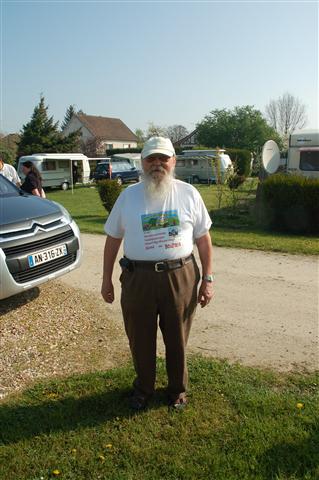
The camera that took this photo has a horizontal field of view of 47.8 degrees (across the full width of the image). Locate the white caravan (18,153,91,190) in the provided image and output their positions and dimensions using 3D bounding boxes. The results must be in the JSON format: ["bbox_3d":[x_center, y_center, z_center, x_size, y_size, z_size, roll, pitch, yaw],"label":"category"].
[{"bbox_3d":[-6.893,-4.581,24.072,2.050,2.320,4.500,10,15,39],"label":"white caravan"}]

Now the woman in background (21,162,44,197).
[{"bbox_3d":[-2.312,-0.573,6.520,0.420,1.640,0.480,4,12,17],"label":"woman in background"}]

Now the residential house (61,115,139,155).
[{"bbox_3d":[-9.453,-14.691,56.184,9.500,9.000,9.200,9,15,37],"label":"residential house"}]

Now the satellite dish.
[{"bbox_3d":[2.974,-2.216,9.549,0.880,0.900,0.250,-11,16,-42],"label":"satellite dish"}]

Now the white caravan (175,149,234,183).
[{"bbox_3d":[3.261,-5.739,28.938,4.600,2.600,2.050,7,13,29],"label":"white caravan"}]

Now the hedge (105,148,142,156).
[{"bbox_3d":[-3.517,-7.744,37.203,6.000,3.150,1.300,-1,12,-6],"label":"hedge"}]

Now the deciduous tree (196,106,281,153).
[{"bbox_3d":[8.920,-11.032,40.603,9.600,8.200,8.500,0,12,0],"label":"deciduous tree"}]

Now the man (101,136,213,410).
[{"bbox_3d":[-0.016,0.236,2.368,0.710,1.750,0.430,0,12,0],"label":"man"}]

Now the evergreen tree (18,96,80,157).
[{"bbox_3d":[-9.533,-8.648,30.885,5.200,7.500,5.200,0,12,0],"label":"evergreen tree"}]

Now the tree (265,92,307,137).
[{"bbox_3d":[18.543,-15.644,52.921,6.400,12.200,6.400,0,12,0],"label":"tree"}]

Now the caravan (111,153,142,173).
[{"bbox_3d":[-2.133,-6.658,33.343,4.900,2.600,2.150,-7,14,-30],"label":"caravan"}]

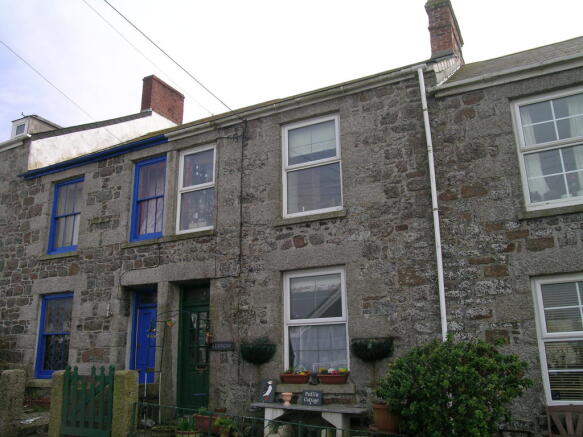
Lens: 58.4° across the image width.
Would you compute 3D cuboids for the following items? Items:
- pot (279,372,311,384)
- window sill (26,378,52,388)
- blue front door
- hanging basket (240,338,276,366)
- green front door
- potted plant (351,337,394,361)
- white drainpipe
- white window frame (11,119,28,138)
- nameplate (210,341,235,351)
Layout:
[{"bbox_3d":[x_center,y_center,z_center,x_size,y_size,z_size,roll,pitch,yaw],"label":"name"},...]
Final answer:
[{"bbox_3d":[0.081,2.420,7.908,0.530,0.160,0.180,-9,-17,25],"label":"pot"},{"bbox_3d":[-4.741,3.215,10.250,1.270,0.120,0.190,-9,-17,25],"label":"window sill"},{"bbox_3d":[-2.679,2.373,9.660,0.850,2.120,0.090,-9,-17,25],"label":"blue front door"},{"bbox_3d":[-0.588,2.128,8.404,0.615,0.443,0.285,-9,-17,27],"label":"hanging basket"},{"bbox_3d":[-1.684,2.338,9.512,0.937,2.272,0.090,-9,-17,27],"label":"green front door"},{"bbox_3d":[1.150,1.865,7.327,0.670,0.325,0.270,-9,-17,25],"label":"potted plant"},{"bbox_3d":[2.050,0.075,7.410,0.080,5.010,0.090,-9,-17,25],"label":"white drainpipe"},{"bbox_3d":[-6.802,-2.272,13.116,0.630,0.470,0.090,-9,-17,25],"label":"white window frame"},{"bbox_3d":[-1.176,2.175,8.868,0.465,0.150,0.030,-9,-17,27],"label":"nameplate"}]

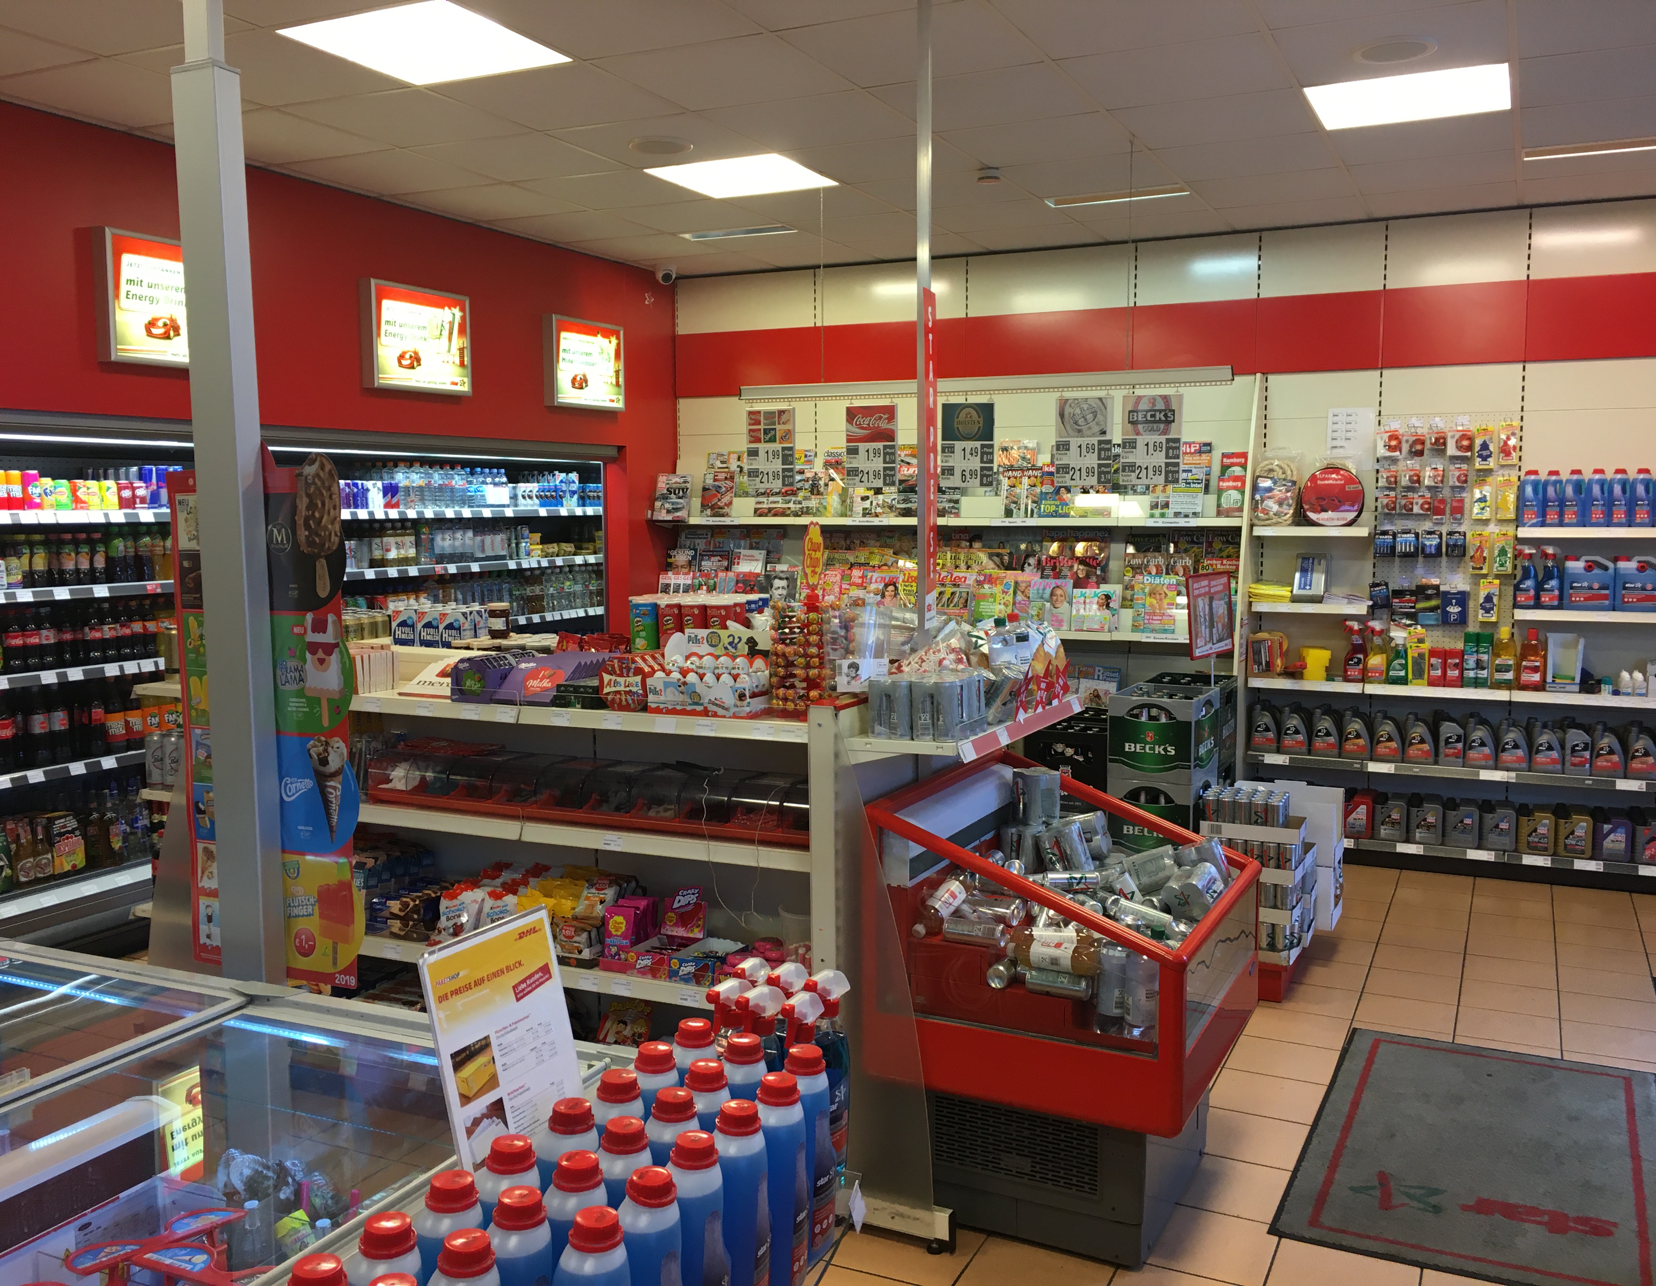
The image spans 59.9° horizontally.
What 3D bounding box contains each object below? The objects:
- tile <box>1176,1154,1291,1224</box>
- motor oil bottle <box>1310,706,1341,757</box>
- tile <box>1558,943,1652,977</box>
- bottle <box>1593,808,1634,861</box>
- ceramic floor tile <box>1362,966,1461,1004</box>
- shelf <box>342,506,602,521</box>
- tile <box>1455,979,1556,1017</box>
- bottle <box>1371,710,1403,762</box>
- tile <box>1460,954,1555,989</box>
[{"bbox_3d":[0.996,1.352,3.557,0.300,0.010,0.300,2,6,26],"label":"tile"},{"bbox_3d":[2.363,0.427,6.815,0.130,0.233,0.070,2,6,26],"label":"motor oil bottle"},{"bbox_3d":[2.872,1.180,5.332,0.300,0.010,0.300,2,6,26],"label":"tile"},{"bbox_3d":[3.415,0.826,6.238,0.143,0.230,0.065,2,6,26],"label":"bottle"},{"bbox_3d":[2.042,1.199,5.011,0.300,0.010,0.300,3,7,26],"label":"ceramic floor tile"},{"bbox_3d":[-1.904,-0.649,7.207,0.460,0.050,2.060,3,7,26],"label":"shelf"},{"bbox_3d":[2.312,1.208,4.870,0.298,0.010,0.298,2,6,26],"label":"tile"},{"bbox_3d":[2.612,0.438,6.695,0.130,0.233,0.070,2,6,26],"label":"bottle"},{"bbox_3d":[2.444,1.182,5.141,0.298,0.010,0.298,2,6,26],"label":"tile"}]

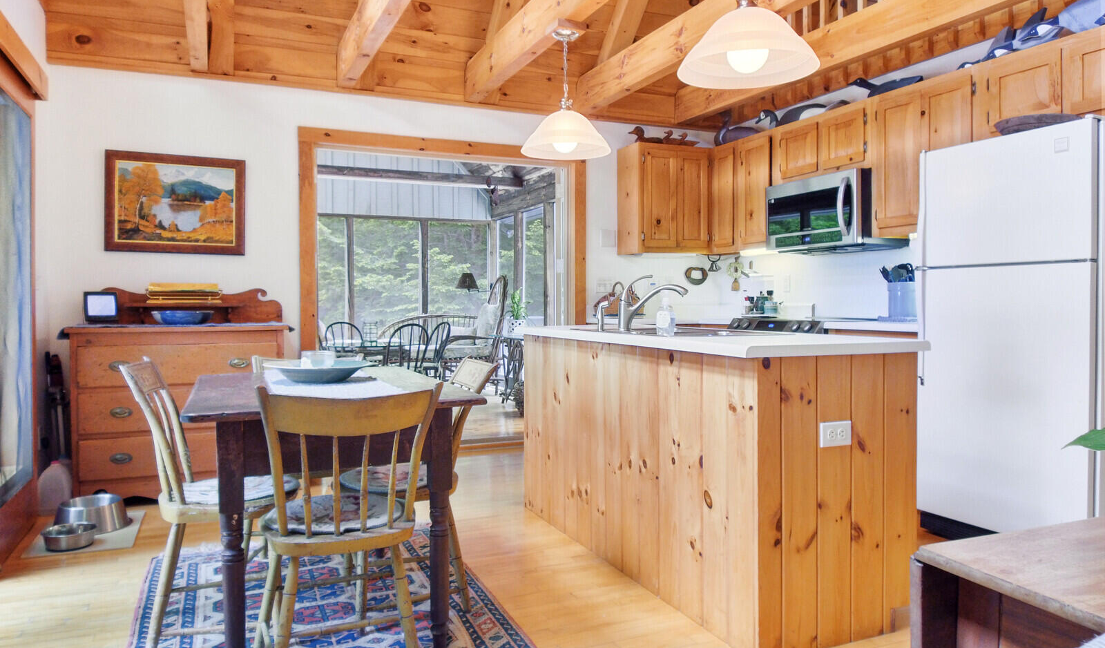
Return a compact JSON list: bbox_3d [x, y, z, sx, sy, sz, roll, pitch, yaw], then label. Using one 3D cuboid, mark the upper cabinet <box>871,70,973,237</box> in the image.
[{"bbox_3d":[2.104,-0.887,3.827,0.330,0.785,0.605,-1,2,-25],"label":"upper cabinet"}]

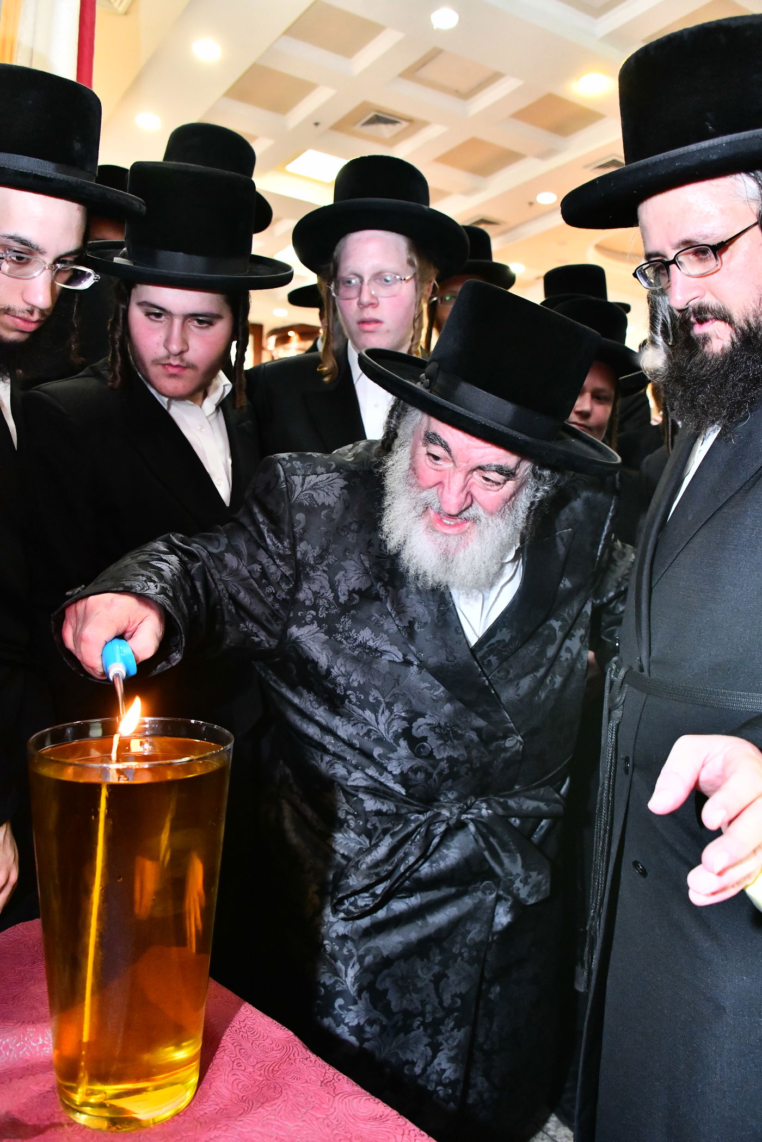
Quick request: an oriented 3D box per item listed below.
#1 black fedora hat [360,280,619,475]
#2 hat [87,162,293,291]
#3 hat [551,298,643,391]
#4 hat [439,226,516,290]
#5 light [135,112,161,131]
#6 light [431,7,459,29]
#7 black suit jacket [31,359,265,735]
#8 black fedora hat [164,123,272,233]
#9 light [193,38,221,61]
[{"bbox_3d":[0.145,-0.241,1.040,0.330,0.155,0.360,21,19,1],"label":"black fedora hat"},{"bbox_3d":[-0.267,-0.502,1.280,0.300,0.145,0.335,7,24,-9],"label":"hat"},{"bbox_3d":[0.470,-0.548,2.080,0.300,0.145,0.335,13,12,32],"label":"hat"},{"bbox_3d":[0.211,-0.840,2.400,0.300,0.145,0.335,2,10,10],"label":"hat"},{"bbox_3d":[-1.619,-3.124,6.171,0.170,0.060,0.170,2,2,0],"label":"light"},{"bbox_3d":[0.344,-3.000,4.817,0.170,0.060,0.170,2,2,0],"label":"light"},{"bbox_3d":[-0.372,0.082,1.403,0.460,0.820,0.270,0,3,-40],"label":"black suit jacket"},{"bbox_3d":[-0.339,-0.752,1.700,0.300,0.145,0.335,9,10,-15],"label":"black fedora hat"},{"bbox_3d":[-1.022,-3.063,5.217,0.170,0.060,0.170,2,2,0],"label":"light"}]

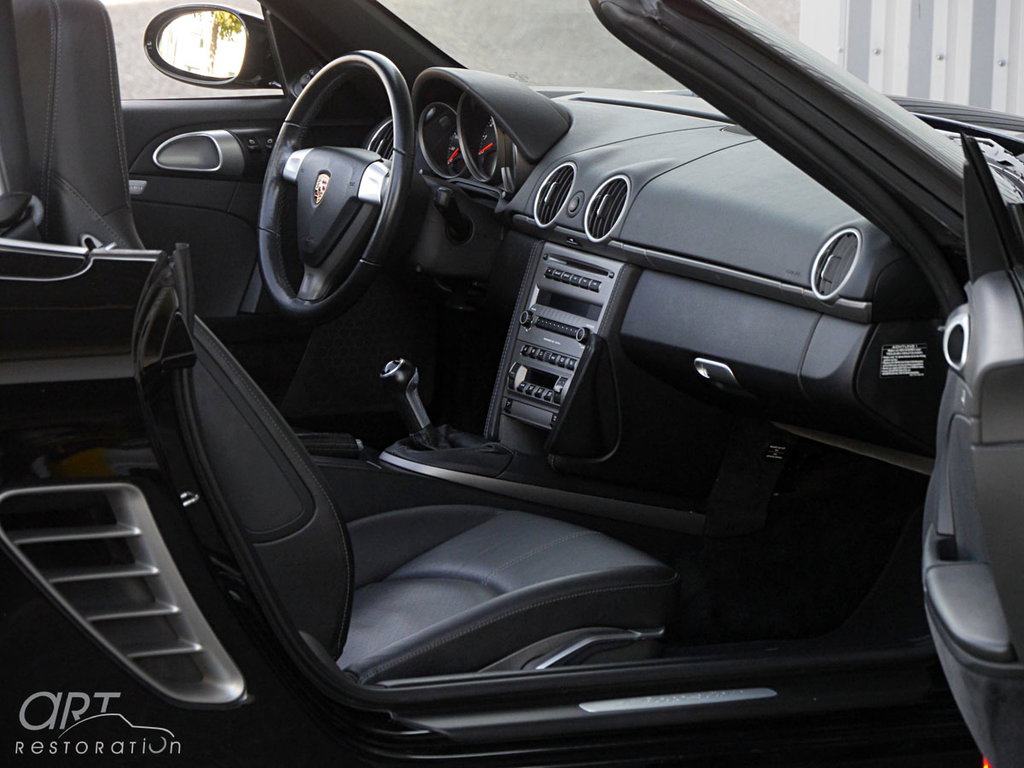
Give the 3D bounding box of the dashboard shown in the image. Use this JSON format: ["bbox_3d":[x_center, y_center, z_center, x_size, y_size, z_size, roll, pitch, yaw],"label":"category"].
[{"bbox_3d":[0.184,-0.146,7.558,0.440,0.460,1.380,-3,10,-29],"label":"dashboard"}]

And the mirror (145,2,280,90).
[{"bbox_3d":[-0.405,-0.469,8.176,0.130,0.118,0.205,-6,12,-42],"label":"mirror"}]

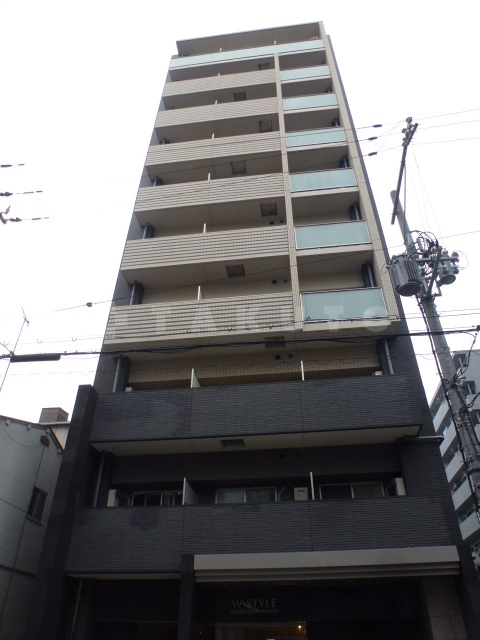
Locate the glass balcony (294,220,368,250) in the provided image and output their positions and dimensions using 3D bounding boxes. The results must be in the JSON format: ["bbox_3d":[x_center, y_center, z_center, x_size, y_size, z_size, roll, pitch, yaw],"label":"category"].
[{"bbox_3d":[2.950,-2.707,14.262,2.312,1.042,0.120,-4,-38,6],"label":"glass balcony"}]

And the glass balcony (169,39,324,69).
[{"bbox_3d":[0.315,-14.029,23.499,8.124,1.162,0.120,-4,-38,6],"label":"glass balcony"}]

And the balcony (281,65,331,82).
[{"bbox_3d":[3.147,-11.874,21.368,2.312,1.042,0.120,-4,-38,6],"label":"balcony"}]

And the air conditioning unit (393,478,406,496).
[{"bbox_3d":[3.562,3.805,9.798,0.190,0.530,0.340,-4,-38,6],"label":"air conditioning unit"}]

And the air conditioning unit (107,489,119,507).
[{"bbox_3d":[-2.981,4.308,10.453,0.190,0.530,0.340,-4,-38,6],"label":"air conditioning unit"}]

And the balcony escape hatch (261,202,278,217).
[{"bbox_3d":[1.095,-4.098,16.439,0.590,0.100,0.590,-4,-38,6],"label":"balcony escape hatch"}]

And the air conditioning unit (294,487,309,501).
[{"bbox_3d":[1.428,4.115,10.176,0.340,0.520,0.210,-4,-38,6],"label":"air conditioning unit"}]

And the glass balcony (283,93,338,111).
[{"bbox_3d":[3.098,-9.582,19.592,2.312,1.042,0.120,-4,-38,6],"label":"glass balcony"}]

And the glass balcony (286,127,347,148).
[{"bbox_3d":[3.049,-7.291,17.815,2.312,1.042,0.120,-4,-38,6],"label":"glass balcony"}]

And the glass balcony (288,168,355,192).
[{"bbox_3d":[2.999,-4.999,16.039,2.312,1.042,0.120,-4,-38,6],"label":"glass balcony"}]

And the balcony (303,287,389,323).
[{"bbox_3d":[2.960,-0.418,12.689,2.337,1.077,0.100,-4,-38,6],"label":"balcony"}]

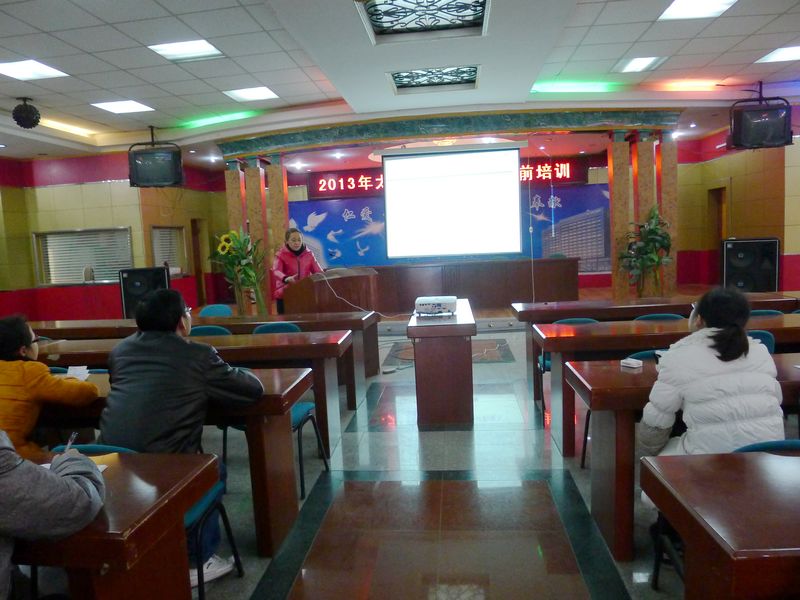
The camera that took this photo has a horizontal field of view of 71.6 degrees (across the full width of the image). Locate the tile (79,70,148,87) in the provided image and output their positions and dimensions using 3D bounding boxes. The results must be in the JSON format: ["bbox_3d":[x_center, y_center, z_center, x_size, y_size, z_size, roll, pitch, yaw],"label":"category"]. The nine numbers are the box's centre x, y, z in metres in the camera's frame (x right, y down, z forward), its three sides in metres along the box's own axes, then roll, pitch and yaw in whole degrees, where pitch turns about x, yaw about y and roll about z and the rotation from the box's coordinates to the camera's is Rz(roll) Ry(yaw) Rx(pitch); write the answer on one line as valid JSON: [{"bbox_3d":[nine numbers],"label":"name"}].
[{"bbox_3d":[-3.364,-2.590,6.536,0.600,0.020,0.590,-2,6,6],"label":"tile"}]

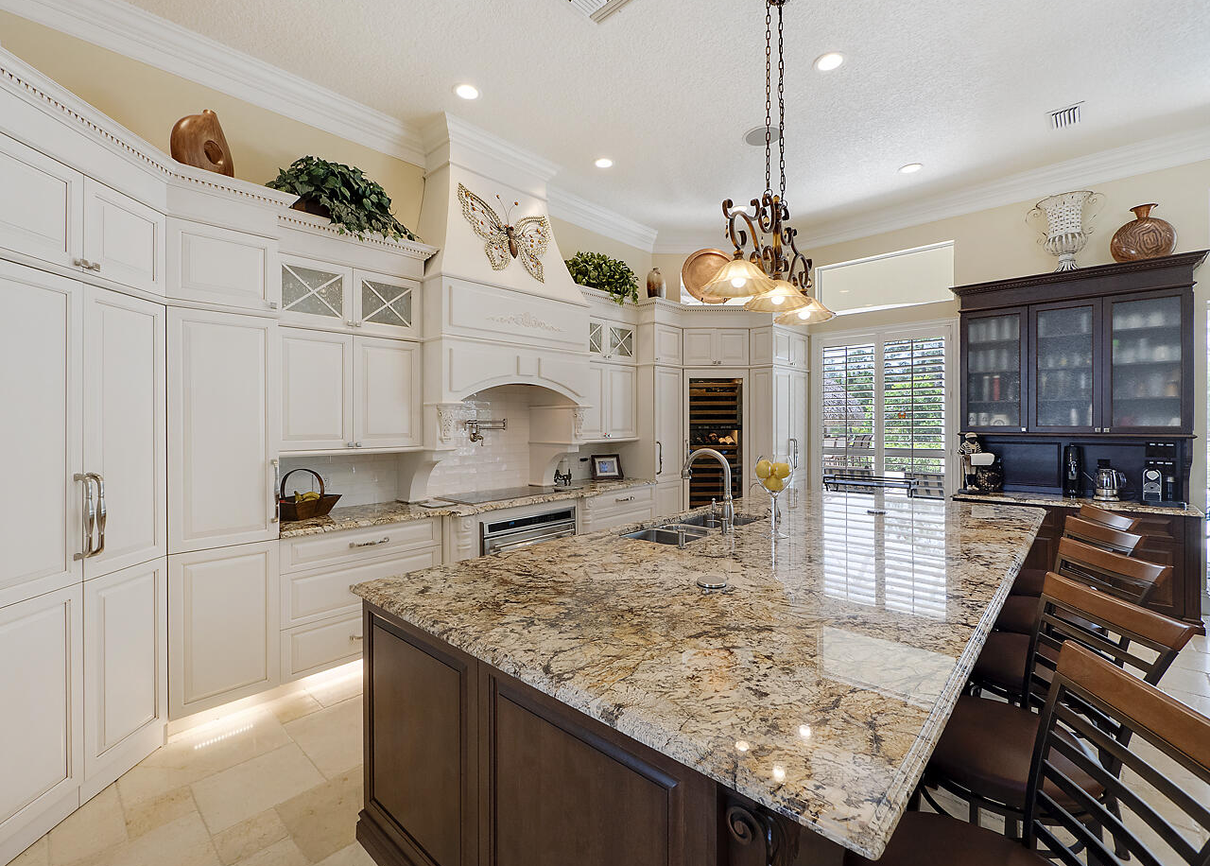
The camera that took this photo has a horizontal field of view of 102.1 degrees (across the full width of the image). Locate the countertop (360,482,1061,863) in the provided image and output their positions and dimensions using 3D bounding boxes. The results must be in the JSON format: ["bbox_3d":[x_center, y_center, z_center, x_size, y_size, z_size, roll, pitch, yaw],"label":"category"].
[{"bbox_3d":[1.102,0.577,2.621,1.680,0.050,3.800,1,2,44],"label":"countertop"}]

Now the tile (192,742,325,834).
[{"bbox_3d":[-1.486,1.511,2.106,0.400,0.012,0.400,1,1,44],"label":"tile"}]

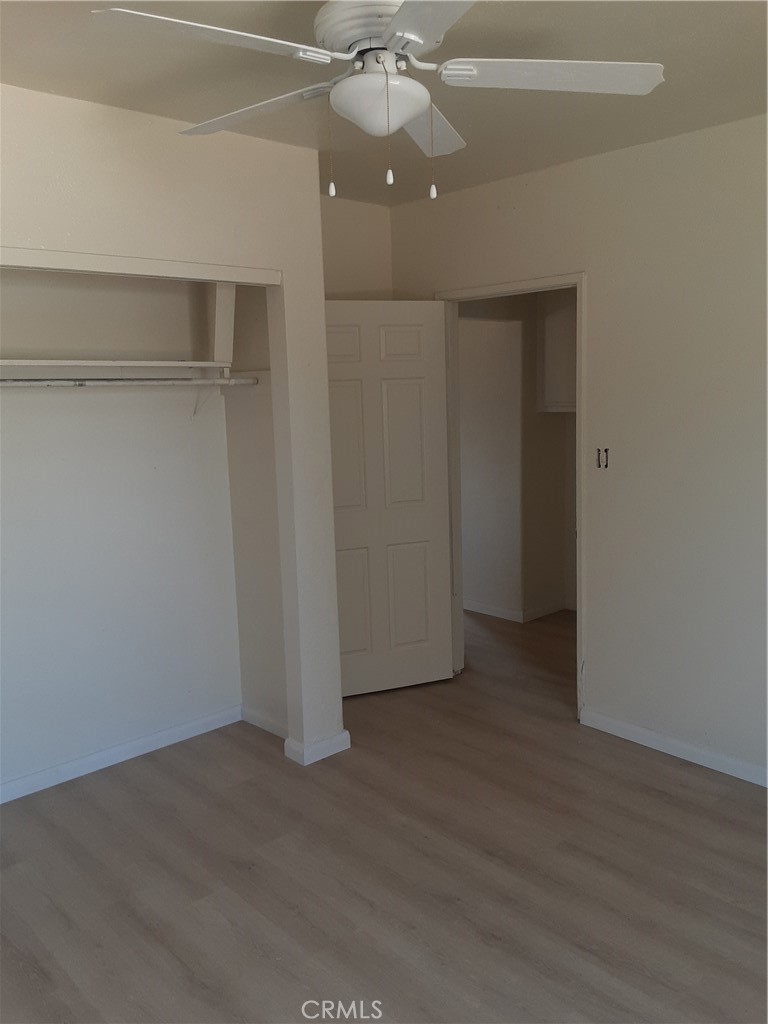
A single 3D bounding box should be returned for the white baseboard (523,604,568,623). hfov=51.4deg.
[{"bbox_3d":[1.093,0.669,5.459,0.464,0.082,0.018,-10,13,-42],"label":"white baseboard"}]

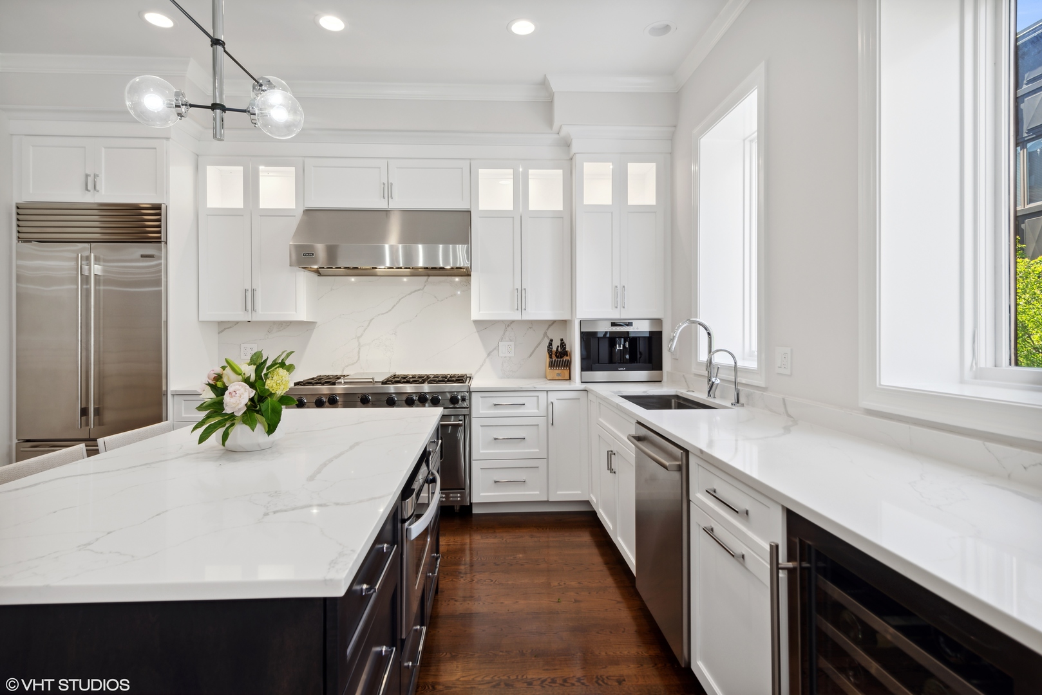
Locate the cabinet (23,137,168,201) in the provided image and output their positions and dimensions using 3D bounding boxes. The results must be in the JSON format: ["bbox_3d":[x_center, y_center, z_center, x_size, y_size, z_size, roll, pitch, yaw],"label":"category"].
[{"bbox_3d":[-2.815,-1.171,3.714,0.911,0.426,0.610,0,1,-3],"label":"cabinet"}]

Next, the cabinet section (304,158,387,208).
[{"bbox_3d":[-1.298,-1.216,4.010,0.599,0.368,0.340,0,1,-3],"label":"cabinet section"}]

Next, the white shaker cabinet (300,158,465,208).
[{"bbox_3d":[-0.994,-1.214,3.993,1.214,0.374,0.310,0,1,-3],"label":"white shaker cabinet"}]

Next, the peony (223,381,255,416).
[{"bbox_3d":[-0.914,0.166,1.688,0.100,0.100,0.090,0,1,-4],"label":"peony"}]

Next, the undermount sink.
[{"bbox_3d":[0.802,0.421,2.901,0.460,0.240,0.820,0,1,-3],"label":"undermount sink"}]

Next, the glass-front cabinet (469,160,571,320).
[{"bbox_3d":[-0.004,-0.812,4.075,0.746,1.204,0.322,0,1,-4],"label":"glass-front cabinet"}]

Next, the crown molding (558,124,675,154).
[{"bbox_3d":[0.678,-1.472,3.731,0.800,0.162,0.165,0,1,-3],"label":"crown molding"}]

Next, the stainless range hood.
[{"bbox_3d":[-0.971,-0.791,3.853,1.204,0.458,0.641,0,1,-4],"label":"stainless range hood"}]

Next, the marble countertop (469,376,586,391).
[{"bbox_3d":[0.033,0.282,3.902,0.798,0.035,0.628,0,1,-3],"label":"marble countertop"}]

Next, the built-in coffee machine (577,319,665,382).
[{"bbox_3d":[0.726,0.021,4.027,0.608,0.461,0.420,0,1,-4],"label":"built-in coffee machine"}]

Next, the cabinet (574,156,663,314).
[{"bbox_3d":[0.727,-0.830,4.065,0.683,1.220,0.437,0,1,-4],"label":"cabinet"}]

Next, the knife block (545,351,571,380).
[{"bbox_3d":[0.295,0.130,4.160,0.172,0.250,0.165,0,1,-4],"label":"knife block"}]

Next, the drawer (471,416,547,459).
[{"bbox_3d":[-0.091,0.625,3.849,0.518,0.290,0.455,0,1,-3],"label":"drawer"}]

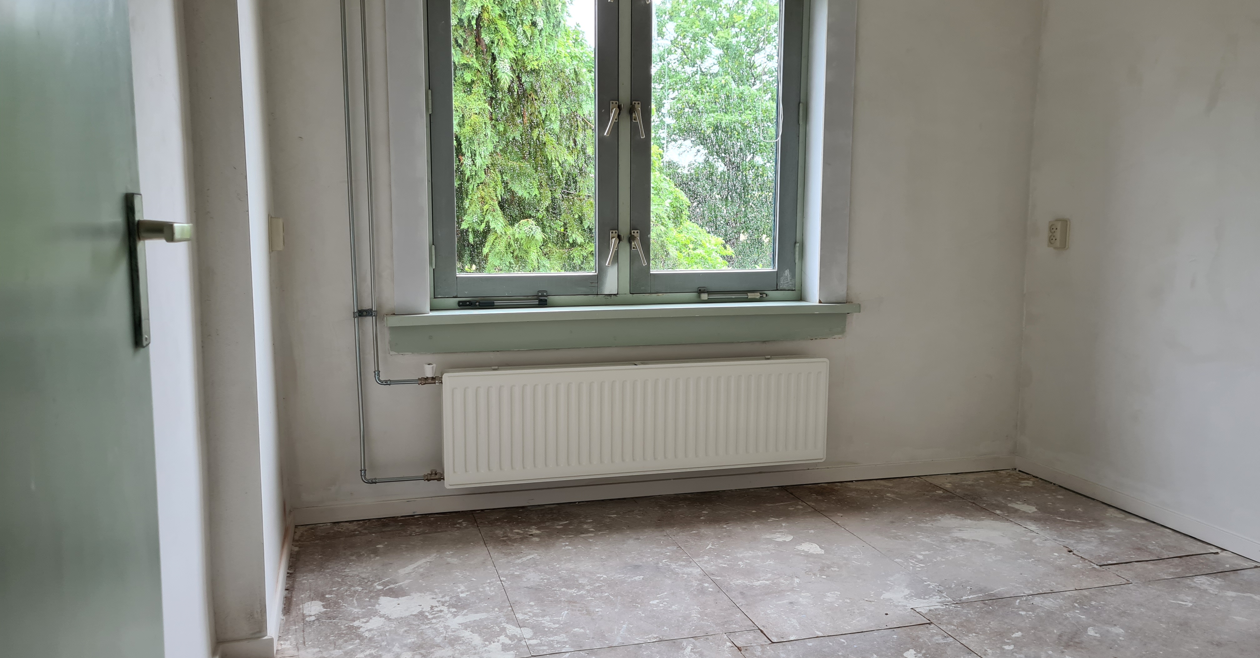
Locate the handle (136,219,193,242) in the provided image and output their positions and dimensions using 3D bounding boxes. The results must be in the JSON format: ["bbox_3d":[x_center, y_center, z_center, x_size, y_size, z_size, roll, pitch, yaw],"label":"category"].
[{"bbox_3d":[-0.528,-0.109,1.057,0.054,0.022,0.116,-2,8,-15],"label":"handle"}]

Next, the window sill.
[{"bbox_3d":[0.009,-0.013,3.481,1.758,0.135,0.185,-2,8,-15],"label":"window sill"}]

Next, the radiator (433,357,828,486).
[{"bbox_3d":[0.047,0.320,3.420,1.417,0.399,0.095,-2,8,-15],"label":"radiator"}]

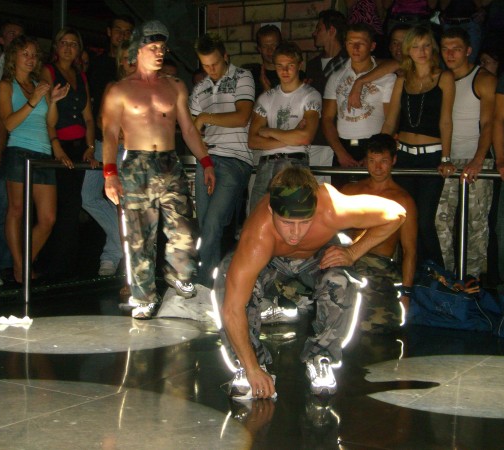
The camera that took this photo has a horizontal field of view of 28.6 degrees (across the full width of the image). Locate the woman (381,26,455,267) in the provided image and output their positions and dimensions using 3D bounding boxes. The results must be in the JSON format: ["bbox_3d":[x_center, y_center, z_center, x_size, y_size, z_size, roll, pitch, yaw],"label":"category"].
[{"bbox_3d":[1.072,-0.375,6.400,0.460,1.720,0.340,2,3,7],"label":"woman"}]

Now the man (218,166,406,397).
[{"bbox_3d":[0.241,0.208,4.150,0.750,0.890,0.820,1,3,5],"label":"man"}]

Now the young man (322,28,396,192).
[{"bbox_3d":[0.701,-0.423,6.500,0.500,1.790,0.360,2,3,9],"label":"young man"}]

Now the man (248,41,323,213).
[{"bbox_3d":[0.199,-0.292,6.250,0.500,1.690,0.440,1,3,2],"label":"man"}]

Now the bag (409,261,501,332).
[{"bbox_3d":[1.199,0.409,5.880,0.580,0.370,0.360,2,3,16],"label":"bag"}]

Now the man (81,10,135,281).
[{"bbox_3d":[-1.002,-0.528,7.100,0.500,1.830,0.360,1,3,-11],"label":"man"}]

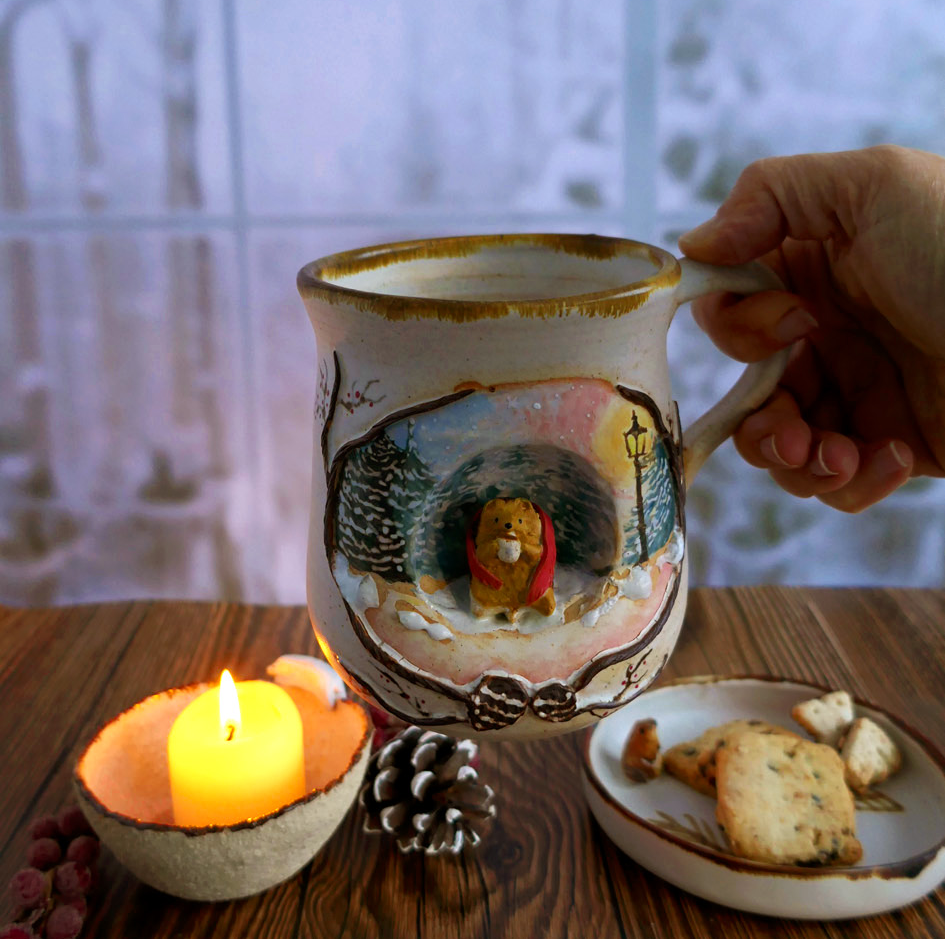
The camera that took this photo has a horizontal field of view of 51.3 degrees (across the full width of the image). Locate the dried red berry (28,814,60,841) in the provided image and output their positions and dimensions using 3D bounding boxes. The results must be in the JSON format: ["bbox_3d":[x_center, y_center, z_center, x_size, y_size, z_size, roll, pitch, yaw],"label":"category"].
[{"bbox_3d":[-0.158,0.133,0.363,0.011,0.012,0.011,-1,16,0],"label":"dried red berry"}]

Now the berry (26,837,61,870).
[{"bbox_3d":[-0.153,0.137,0.351,0.012,0.012,0.012,-1,16,0],"label":"berry"}]

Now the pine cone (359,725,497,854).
[{"bbox_3d":[-0.016,0.117,0.357,0.045,0.044,0.049,-10,18,-29],"label":"pine cone"}]

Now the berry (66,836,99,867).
[{"bbox_3d":[-0.139,0.136,0.350,0.012,0.012,0.012,-1,16,0],"label":"berry"}]

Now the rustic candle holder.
[{"bbox_3d":[-0.084,0.112,0.342,0.097,0.062,0.097,-1,16,0],"label":"rustic candle holder"}]

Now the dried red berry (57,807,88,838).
[{"bbox_3d":[-0.149,0.132,0.368,0.011,0.012,0.011,-1,16,0],"label":"dried red berry"}]

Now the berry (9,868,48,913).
[{"bbox_3d":[-0.149,0.141,0.330,0.012,0.012,0.012,-1,16,0],"label":"berry"}]

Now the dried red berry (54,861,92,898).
[{"bbox_3d":[-0.135,0.138,0.332,0.012,0.012,0.012,-1,16,0],"label":"dried red berry"}]

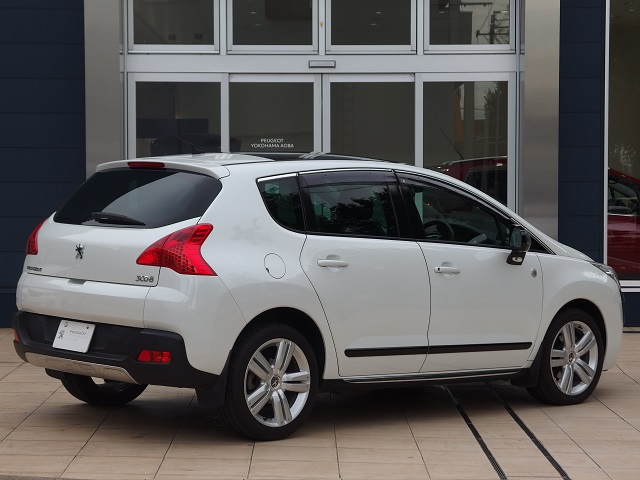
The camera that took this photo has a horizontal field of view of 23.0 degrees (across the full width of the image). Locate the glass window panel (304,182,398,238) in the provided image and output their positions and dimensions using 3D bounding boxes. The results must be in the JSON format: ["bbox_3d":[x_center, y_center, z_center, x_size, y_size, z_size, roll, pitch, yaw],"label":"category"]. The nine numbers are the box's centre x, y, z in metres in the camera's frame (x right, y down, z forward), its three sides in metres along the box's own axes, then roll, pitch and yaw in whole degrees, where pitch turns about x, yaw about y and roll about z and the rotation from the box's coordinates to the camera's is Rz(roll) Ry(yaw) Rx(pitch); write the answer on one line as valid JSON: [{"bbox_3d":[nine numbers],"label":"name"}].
[{"bbox_3d":[0.192,-0.179,9.093,0.820,0.367,0.070,0,-18,-43],"label":"glass window panel"}]

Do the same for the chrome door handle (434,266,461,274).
[{"bbox_3d":[0.759,0.183,9.444,0.215,0.042,0.047,0,2,-43],"label":"chrome door handle"}]

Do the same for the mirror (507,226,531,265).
[{"bbox_3d":[1.248,0.031,9.806,0.135,0.235,0.190,1,2,-28],"label":"mirror"}]

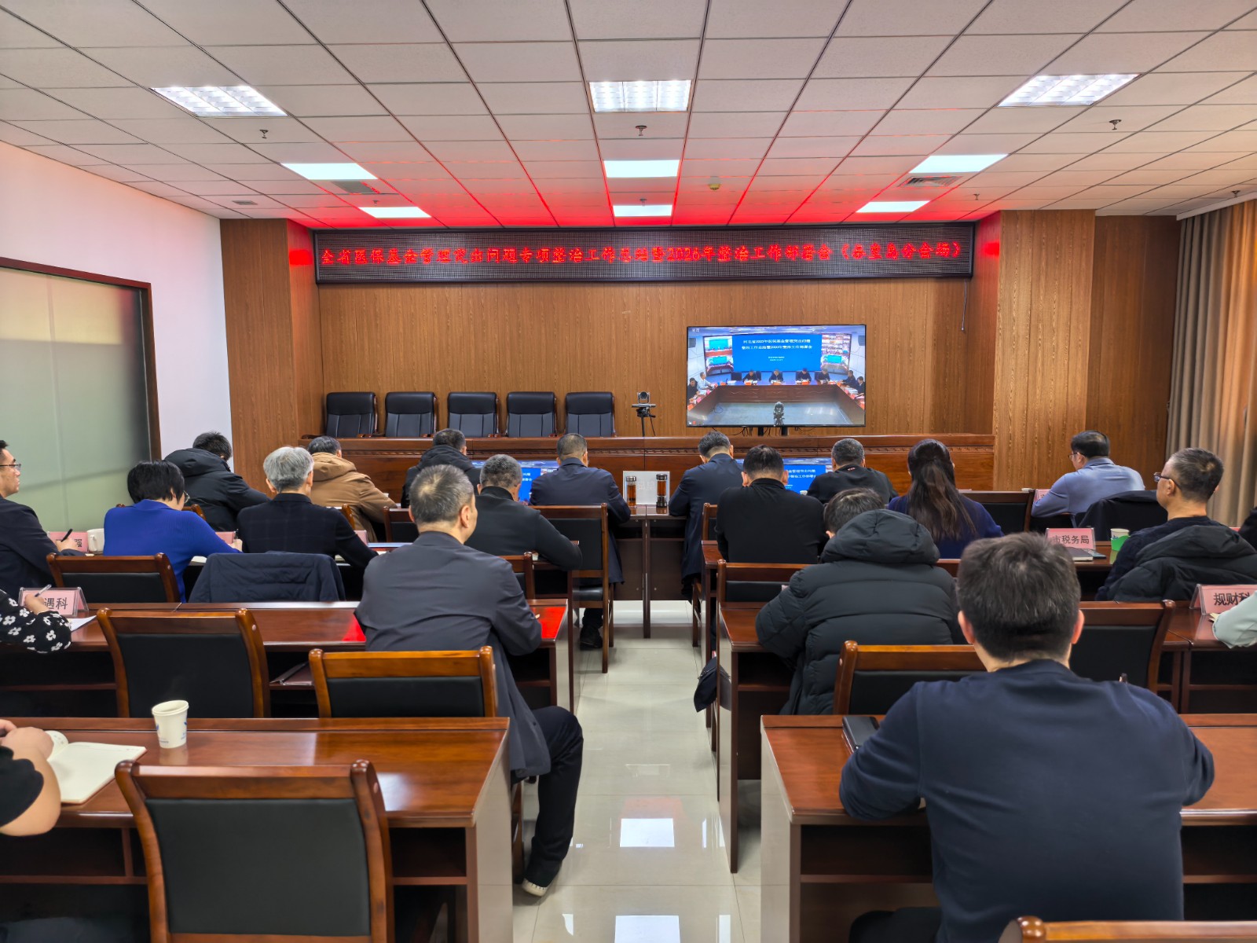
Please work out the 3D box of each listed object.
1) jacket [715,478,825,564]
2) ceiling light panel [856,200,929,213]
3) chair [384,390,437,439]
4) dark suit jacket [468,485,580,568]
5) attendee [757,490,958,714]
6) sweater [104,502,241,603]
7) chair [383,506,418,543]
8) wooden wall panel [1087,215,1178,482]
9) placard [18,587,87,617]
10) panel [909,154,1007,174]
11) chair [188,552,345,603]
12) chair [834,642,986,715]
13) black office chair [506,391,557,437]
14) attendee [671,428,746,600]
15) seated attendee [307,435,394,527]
[{"bbox_3d":[0.588,0.369,3.615,0.500,0.670,0.460,0,7,1],"label":"jacket"},{"bbox_3d":[2.524,-2.529,8.351,0.590,0.040,0.590,0,6,1],"label":"ceiling light panel"},{"bbox_3d":[-2.305,-0.263,9.007,0.620,1.100,0.660,0,7,1],"label":"chair"},{"bbox_3d":[-0.521,0.384,3.699,0.580,0.650,0.480,0,7,5],"label":"dark suit jacket"},{"bbox_3d":[0.680,0.677,2.679,0.570,1.280,0.840,0,6,1],"label":"attendee"},{"bbox_3d":[-1.949,0.390,3.788,0.530,0.570,0.460,0,6,7],"label":"sweater"},{"bbox_3d":[-1.052,0.614,4.907,0.460,0.910,0.540,0,6,1],"label":"chair"},{"bbox_3d":[5.204,-1.024,9.120,0.828,3.175,0.050,0,6,1],"label":"wooden wall panel"},{"bbox_3d":[-2.070,0.464,3.120,0.207,0.092,0.092,0,6,1],"label":"placard"},{"bbox_3d":[2.505,-2.369,6.679,0.595,0.050,0.595,0,7,1],"label":"panel"},{"bbox_3d":[-1.366,0.745,3.597,0.500,0.920,0.570,0,7,1],"label":"chair"},{"bbox_3d":[0.780,0.882,2.558,0.470,0.930,0.550,0,7,1],"label":"chair"},{"bbox_3d":[-1.004,-0.236,8.904,0.600,1.120,0.660,0,7,1],"label":"black office chair"},{"bbox_3d":[0.517,0.414,5.038,0.580,1.280,0.820,0,6,1],"label":"attendee"},{"bbox_3d":[-1.681,0.430,5.108,0.580,1.278,0.750,1,7,9],"label":"seated attendee"}]

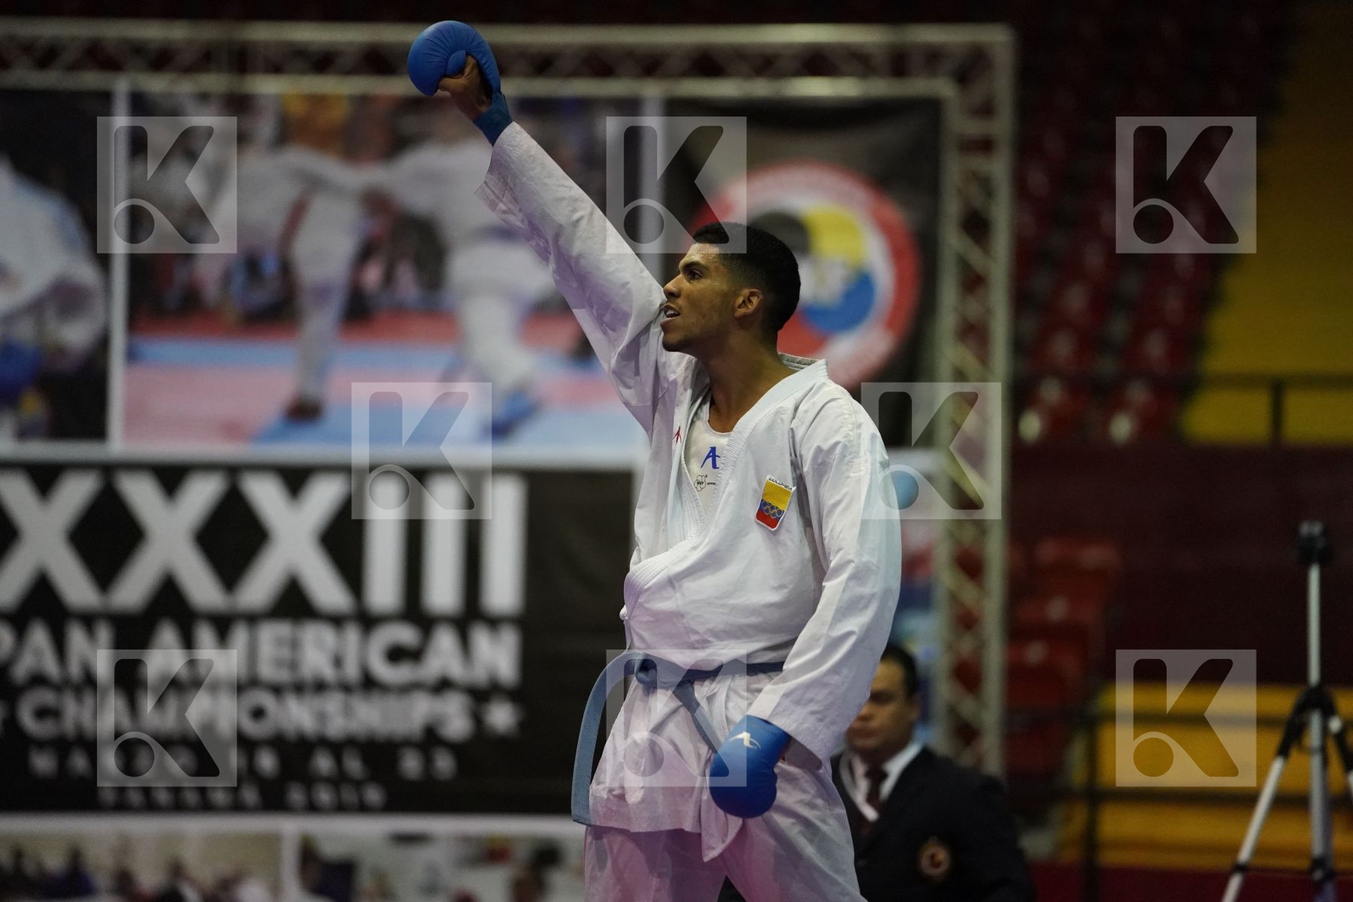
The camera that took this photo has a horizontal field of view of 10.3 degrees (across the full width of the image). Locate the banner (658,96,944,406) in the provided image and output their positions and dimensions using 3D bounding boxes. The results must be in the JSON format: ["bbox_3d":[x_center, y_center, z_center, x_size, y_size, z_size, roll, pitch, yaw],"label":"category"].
[{"bbox_3d":[0.446,-0.695,27.000,1.020,1.160,0.050,1,-3,-3],"label":"banner"}]

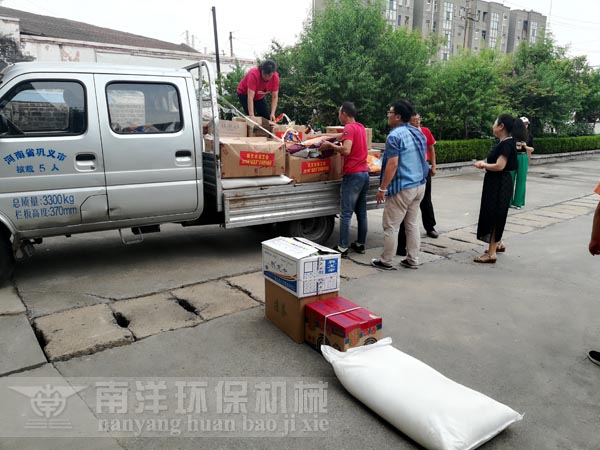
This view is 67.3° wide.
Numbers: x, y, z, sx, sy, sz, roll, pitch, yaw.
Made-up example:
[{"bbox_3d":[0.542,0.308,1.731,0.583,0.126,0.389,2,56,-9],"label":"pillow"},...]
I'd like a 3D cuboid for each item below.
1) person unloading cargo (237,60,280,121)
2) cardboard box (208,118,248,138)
[{"bbox_3d":[-0.541,-1.466,5.926,0.580,1.340,0.620,-7,13,-29],"label":"person unloading cargo"},{"bbox_3d":[-0.862,-1.044,5.233,0.410,0.310,0.330,-8,14,-33],"label":"cardboard box"}]

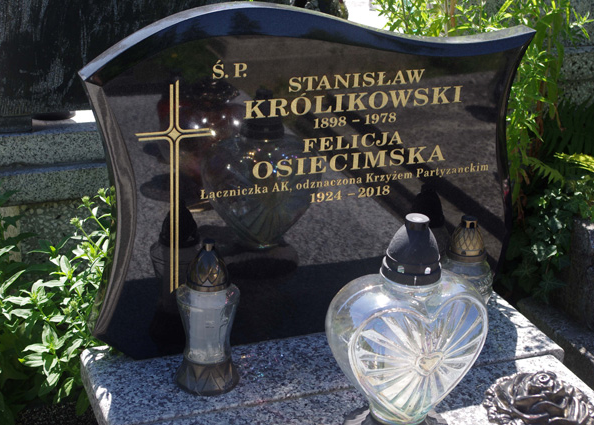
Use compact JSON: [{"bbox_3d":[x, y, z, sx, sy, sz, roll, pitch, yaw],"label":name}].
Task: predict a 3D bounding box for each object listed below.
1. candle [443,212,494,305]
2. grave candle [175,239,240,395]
[{"bbox_3d":[0.287,0.117,1.827,0.101,0.229,0.101,-6,21,-19],"label":"candle"},{"bbox_3d":[-0.140,0.157,1.665,0.104,0.242,0.104,1,20,-1],"label":"grave candle"}]

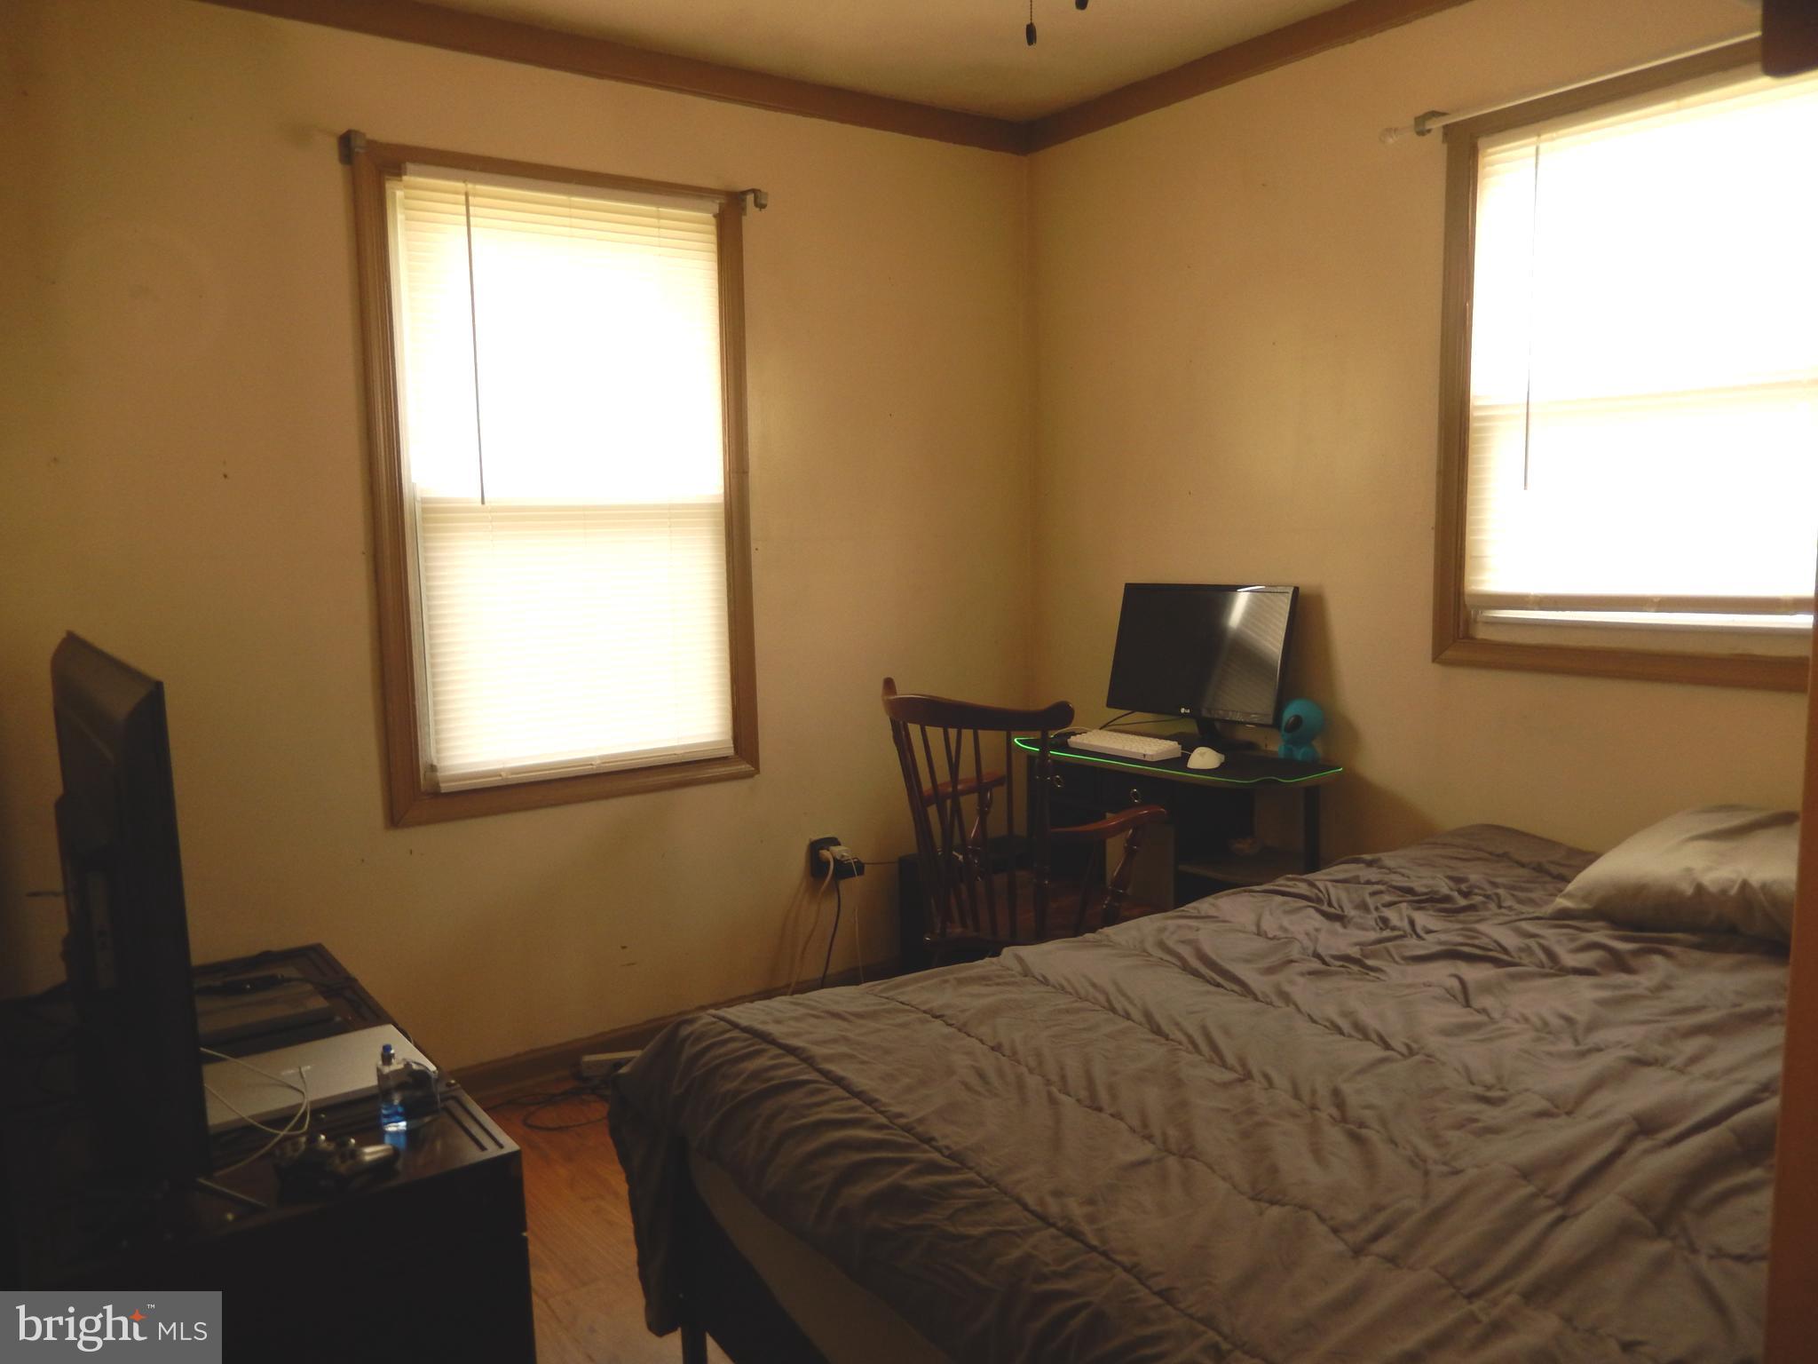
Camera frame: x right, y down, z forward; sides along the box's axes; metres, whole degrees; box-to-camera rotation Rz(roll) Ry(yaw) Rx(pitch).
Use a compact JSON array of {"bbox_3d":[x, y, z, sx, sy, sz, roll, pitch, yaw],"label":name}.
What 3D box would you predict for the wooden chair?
[{"bbox_3d":[0.315,0.489,2.845,0.540,0.974,0.570,-6,9,-36],"label":"wooden chair"}]

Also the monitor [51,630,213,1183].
[{"bbox_3d":[-1.073,0.242,1.732,0.080,0.555,0.900,-7,9,-38],"label":"monitor"}]

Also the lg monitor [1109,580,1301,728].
[{"bbox_3d":[0.701,-0.064,3.184,0.120,0.335,0.530,-6,9,-36],"label":"lg monitor"}]

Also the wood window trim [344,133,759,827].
[{"bbox_3d":[-0.767,-0.431,3.034,0.910,1.430,0.060,-6,9,-36],"label":"wood window trim"}]

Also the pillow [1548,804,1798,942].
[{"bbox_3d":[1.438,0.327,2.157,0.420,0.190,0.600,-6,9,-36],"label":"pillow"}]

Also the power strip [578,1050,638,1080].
[{"bbox_3d":[-0.638,0.931,3.186,0.300,0.047,0.050,-3,8,-14],"label":"power strip"}]

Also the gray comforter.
[{"bbox_3d":[0.753,0.653,1.802,1.960,0.450,1.460,-6,9,-36],"label":"gray comforter"}]

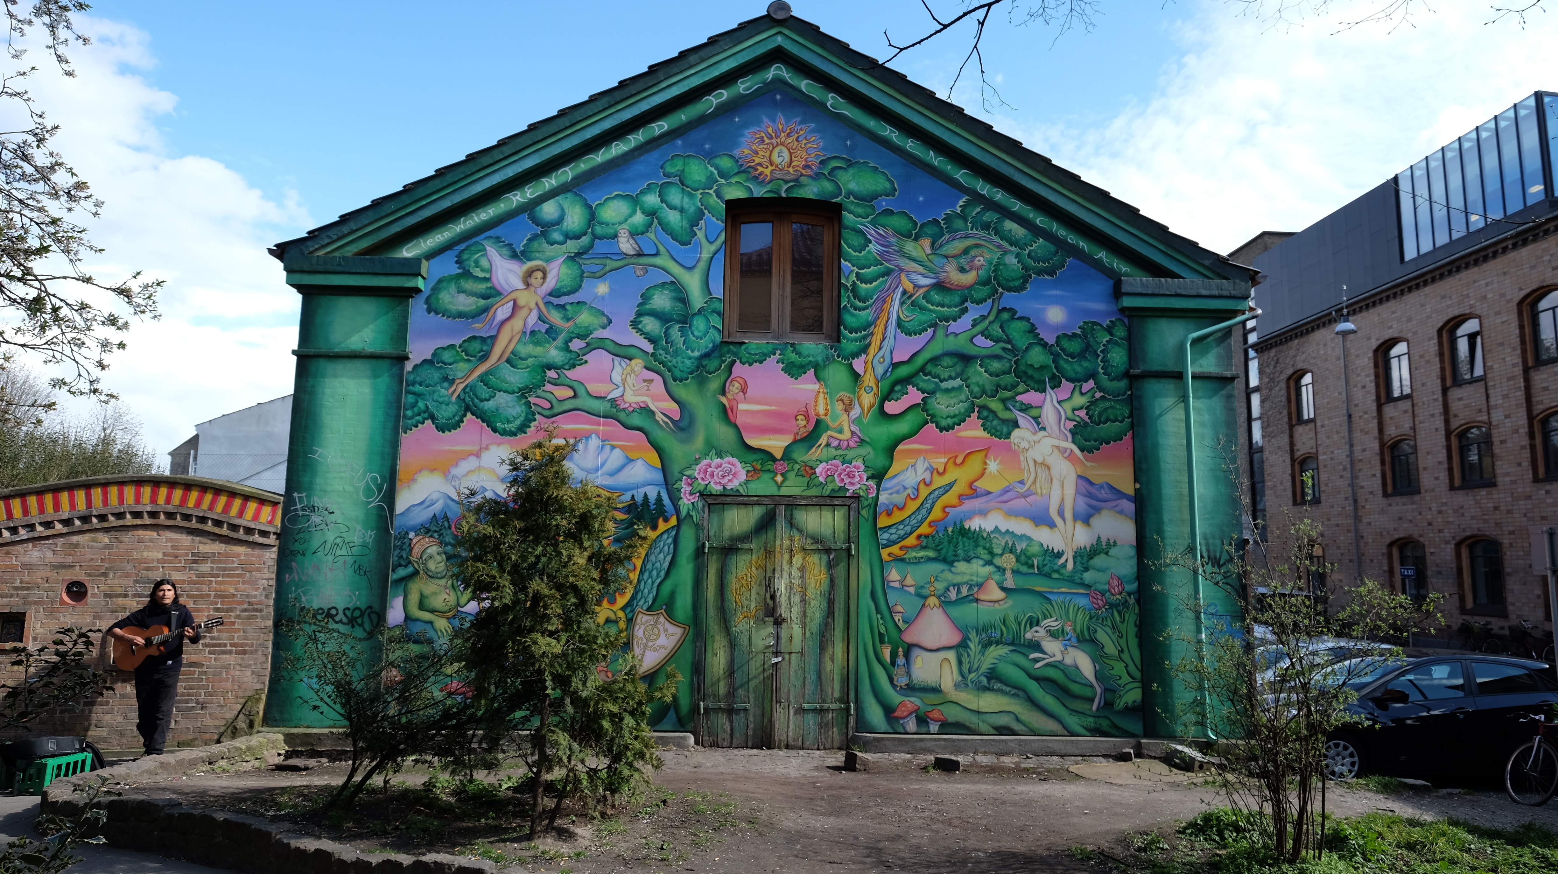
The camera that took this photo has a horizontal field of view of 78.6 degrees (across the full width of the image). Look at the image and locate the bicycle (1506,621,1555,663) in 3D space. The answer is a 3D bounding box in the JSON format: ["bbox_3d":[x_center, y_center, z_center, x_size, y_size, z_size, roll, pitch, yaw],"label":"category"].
[{"bbox_3d":[16.883,4.726,21.300,0.600,1.080,1.780,1,-8,1],"label":"bicycle"}]

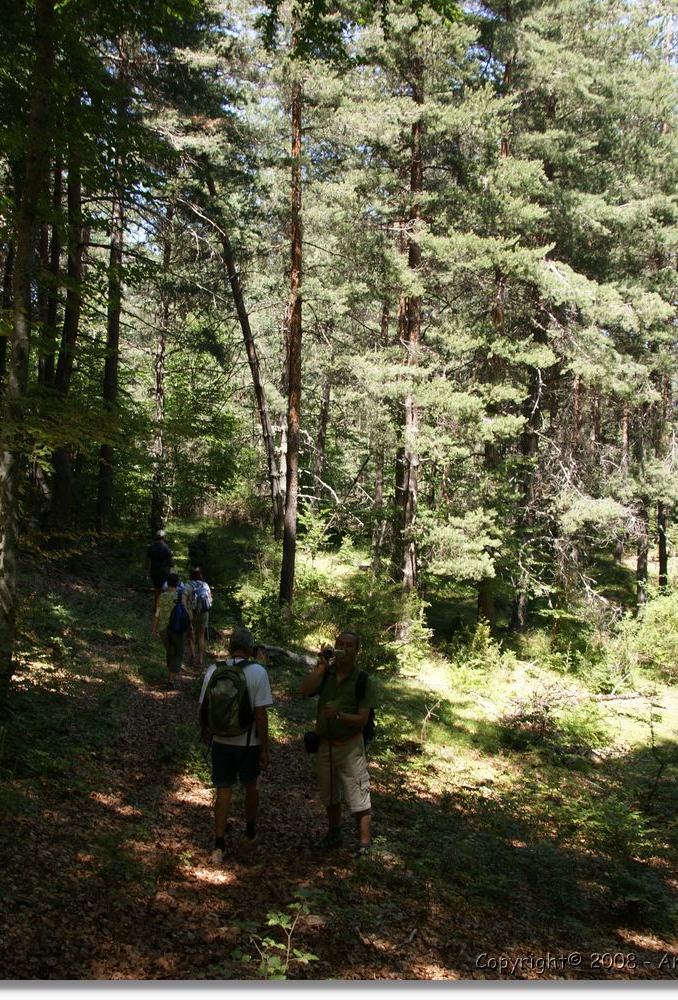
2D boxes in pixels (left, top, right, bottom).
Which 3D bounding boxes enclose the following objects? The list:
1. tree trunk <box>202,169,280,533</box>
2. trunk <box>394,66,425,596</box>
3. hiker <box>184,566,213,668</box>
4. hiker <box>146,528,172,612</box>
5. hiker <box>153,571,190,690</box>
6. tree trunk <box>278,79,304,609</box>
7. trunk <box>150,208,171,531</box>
[{"bbox_3d":[-2.473,-3.836,29.094,0.500,9.641,0.400,-10,-1,0],"label":"tree trunk"},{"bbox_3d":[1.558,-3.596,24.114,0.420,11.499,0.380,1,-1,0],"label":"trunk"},{"bbox_3d":[-2.260,1.876,18.000,0.500,1.660,0.470,2,0,-9],"label":"hiker"},{"bbox_3d":[-3.614,1.449,22.600,0.500,1.730,0.380,3,-1,-9],"label":"hiker"},{"bbox_3d":[-2.360,1.848,15.900,0.520,1.670,0.420,3,-1,-14],"label":"hiker"},{"bbox_3d":[-1.055,-3.465,25.000,0.370,11.780,0.370,1,0,0],"label":"tree trunk"},{"bbox_3d":[-4.562,-3.325,29.000,0.320,8.405,0.320,1,0,0],"label":"trunk"}]

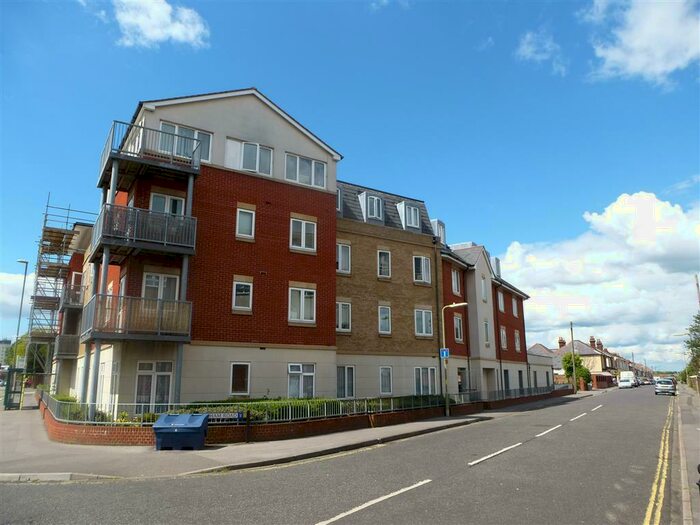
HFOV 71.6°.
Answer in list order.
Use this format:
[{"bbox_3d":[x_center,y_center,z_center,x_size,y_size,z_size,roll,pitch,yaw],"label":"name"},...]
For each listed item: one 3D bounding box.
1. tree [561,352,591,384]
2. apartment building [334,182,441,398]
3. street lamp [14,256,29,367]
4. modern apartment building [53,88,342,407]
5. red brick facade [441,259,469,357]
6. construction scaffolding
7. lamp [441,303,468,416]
[{"bbox_3d":[23.588,11.285,50.648,3.000,3.720,3.000,-9,-15,33],"label":"tree"},{"bbox_3d":[-1.153,2.248,27.761,7.700,10.600,9.500,8,-15,-32],"label":"apartment building"},{"bbox_3d":[-24.503,4.888,35.775,0.750,10.200,0.300,8,-15,-32],"label":"street lamp"},{"bbox_3d":[-10.131,1.128,26.750,9.100,12.400,24.000,8,-15,-32],"label":"modern apartment building"},{"bbox_3d":[5.834,2.771,28.372,0.800,5.400,4.400,-8,-15,32],"label":"red brick facade"},{"bbox_3d":[-18.577,2.546,30.832,2.900,12.400,6.000,8,-15,-32],"label":"construction scaffolding"},{"bbox_3d":[4.707,4.144,21.115,1.350,4.960,0.280,-9,-15,33],"label":"lamp"}]

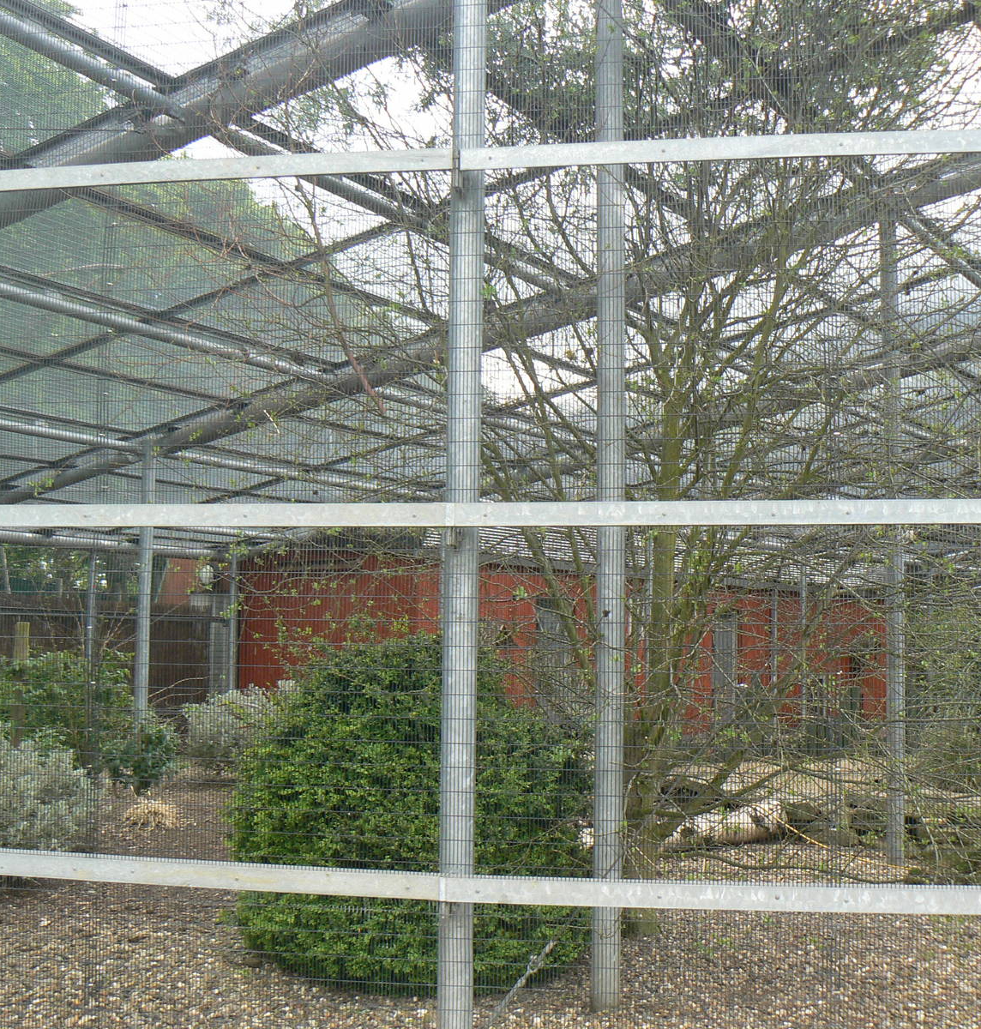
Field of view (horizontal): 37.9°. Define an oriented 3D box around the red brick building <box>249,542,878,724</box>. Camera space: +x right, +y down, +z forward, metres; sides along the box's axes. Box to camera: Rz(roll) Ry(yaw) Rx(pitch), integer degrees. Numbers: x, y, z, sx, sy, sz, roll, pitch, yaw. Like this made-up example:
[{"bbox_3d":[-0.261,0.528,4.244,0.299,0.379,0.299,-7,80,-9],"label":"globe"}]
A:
[{"bbox_3d":[2.437,2.404,25.341,3.500,2.800,17.800,-3,-6,32],"label":"red brick building"}]

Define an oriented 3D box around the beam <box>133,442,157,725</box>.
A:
[{"bbox_3d":[-3.127,0.881,12.870,0.114,3.170,0.114,1,-5,0],"label":"beam"}]

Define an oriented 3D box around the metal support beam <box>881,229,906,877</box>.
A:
[{"bbox_3d":[2.653,0.124,9.433,0.114,4.310,0.114,1,-5,0],"label":"metal support beam"}]

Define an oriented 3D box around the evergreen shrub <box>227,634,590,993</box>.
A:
[{"bbox_3d":[-0.400,1.359,7.003,1.800,1.550,1.700,1,-5,0],"label":"evergreen shrub"}]

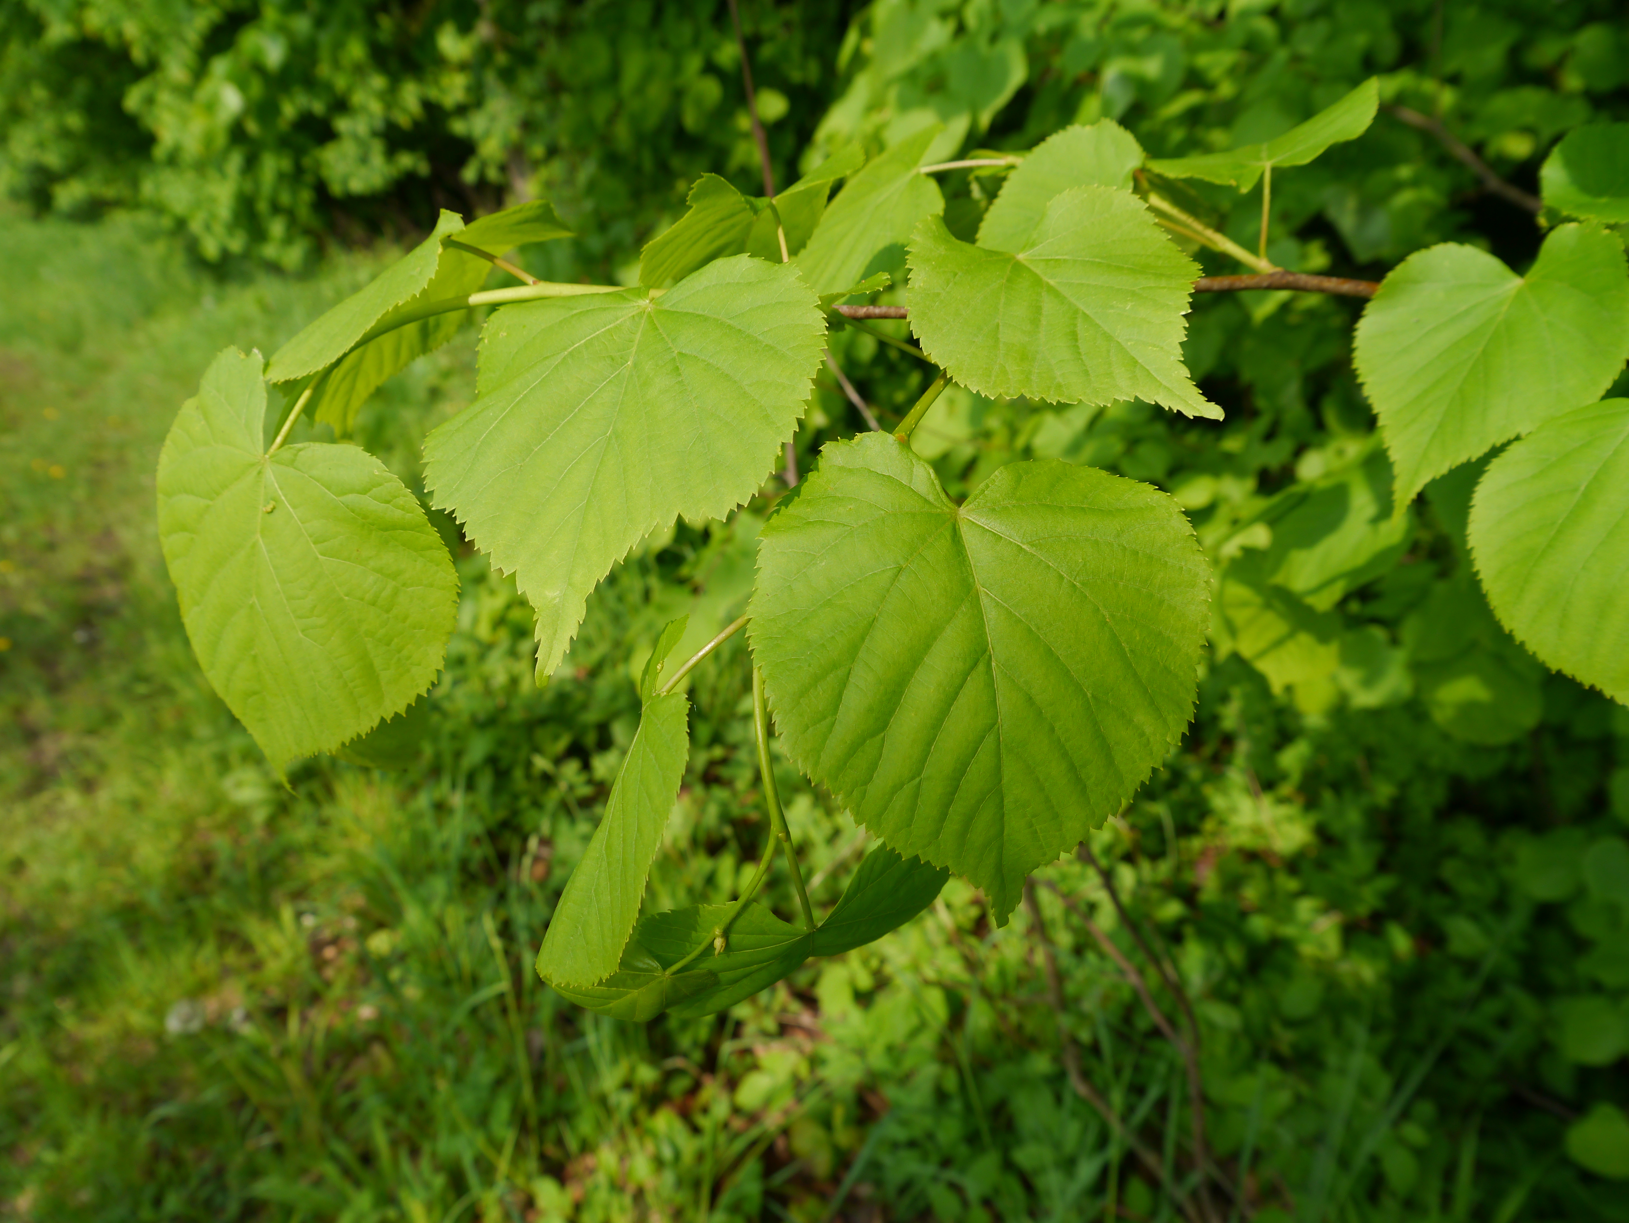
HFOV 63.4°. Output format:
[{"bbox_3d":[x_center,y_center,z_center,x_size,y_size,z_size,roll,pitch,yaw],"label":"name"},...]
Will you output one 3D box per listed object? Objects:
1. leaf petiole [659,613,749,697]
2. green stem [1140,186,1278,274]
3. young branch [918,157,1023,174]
[{"bbox_3d":[-0.028,0.011,0.340,0.036,0.004,0.004,-42,41,-19],"label":"leaf petiole"},{"bbox_3d":[0.113,-0.110,0.380,0.052,0.007,0.007,37,35,13],"label":"green stem"},{"bbox_3d":[0.050,-0.142,0.420,0.036,0.004,0.004,-5,24,0],"label":"young branch"}]

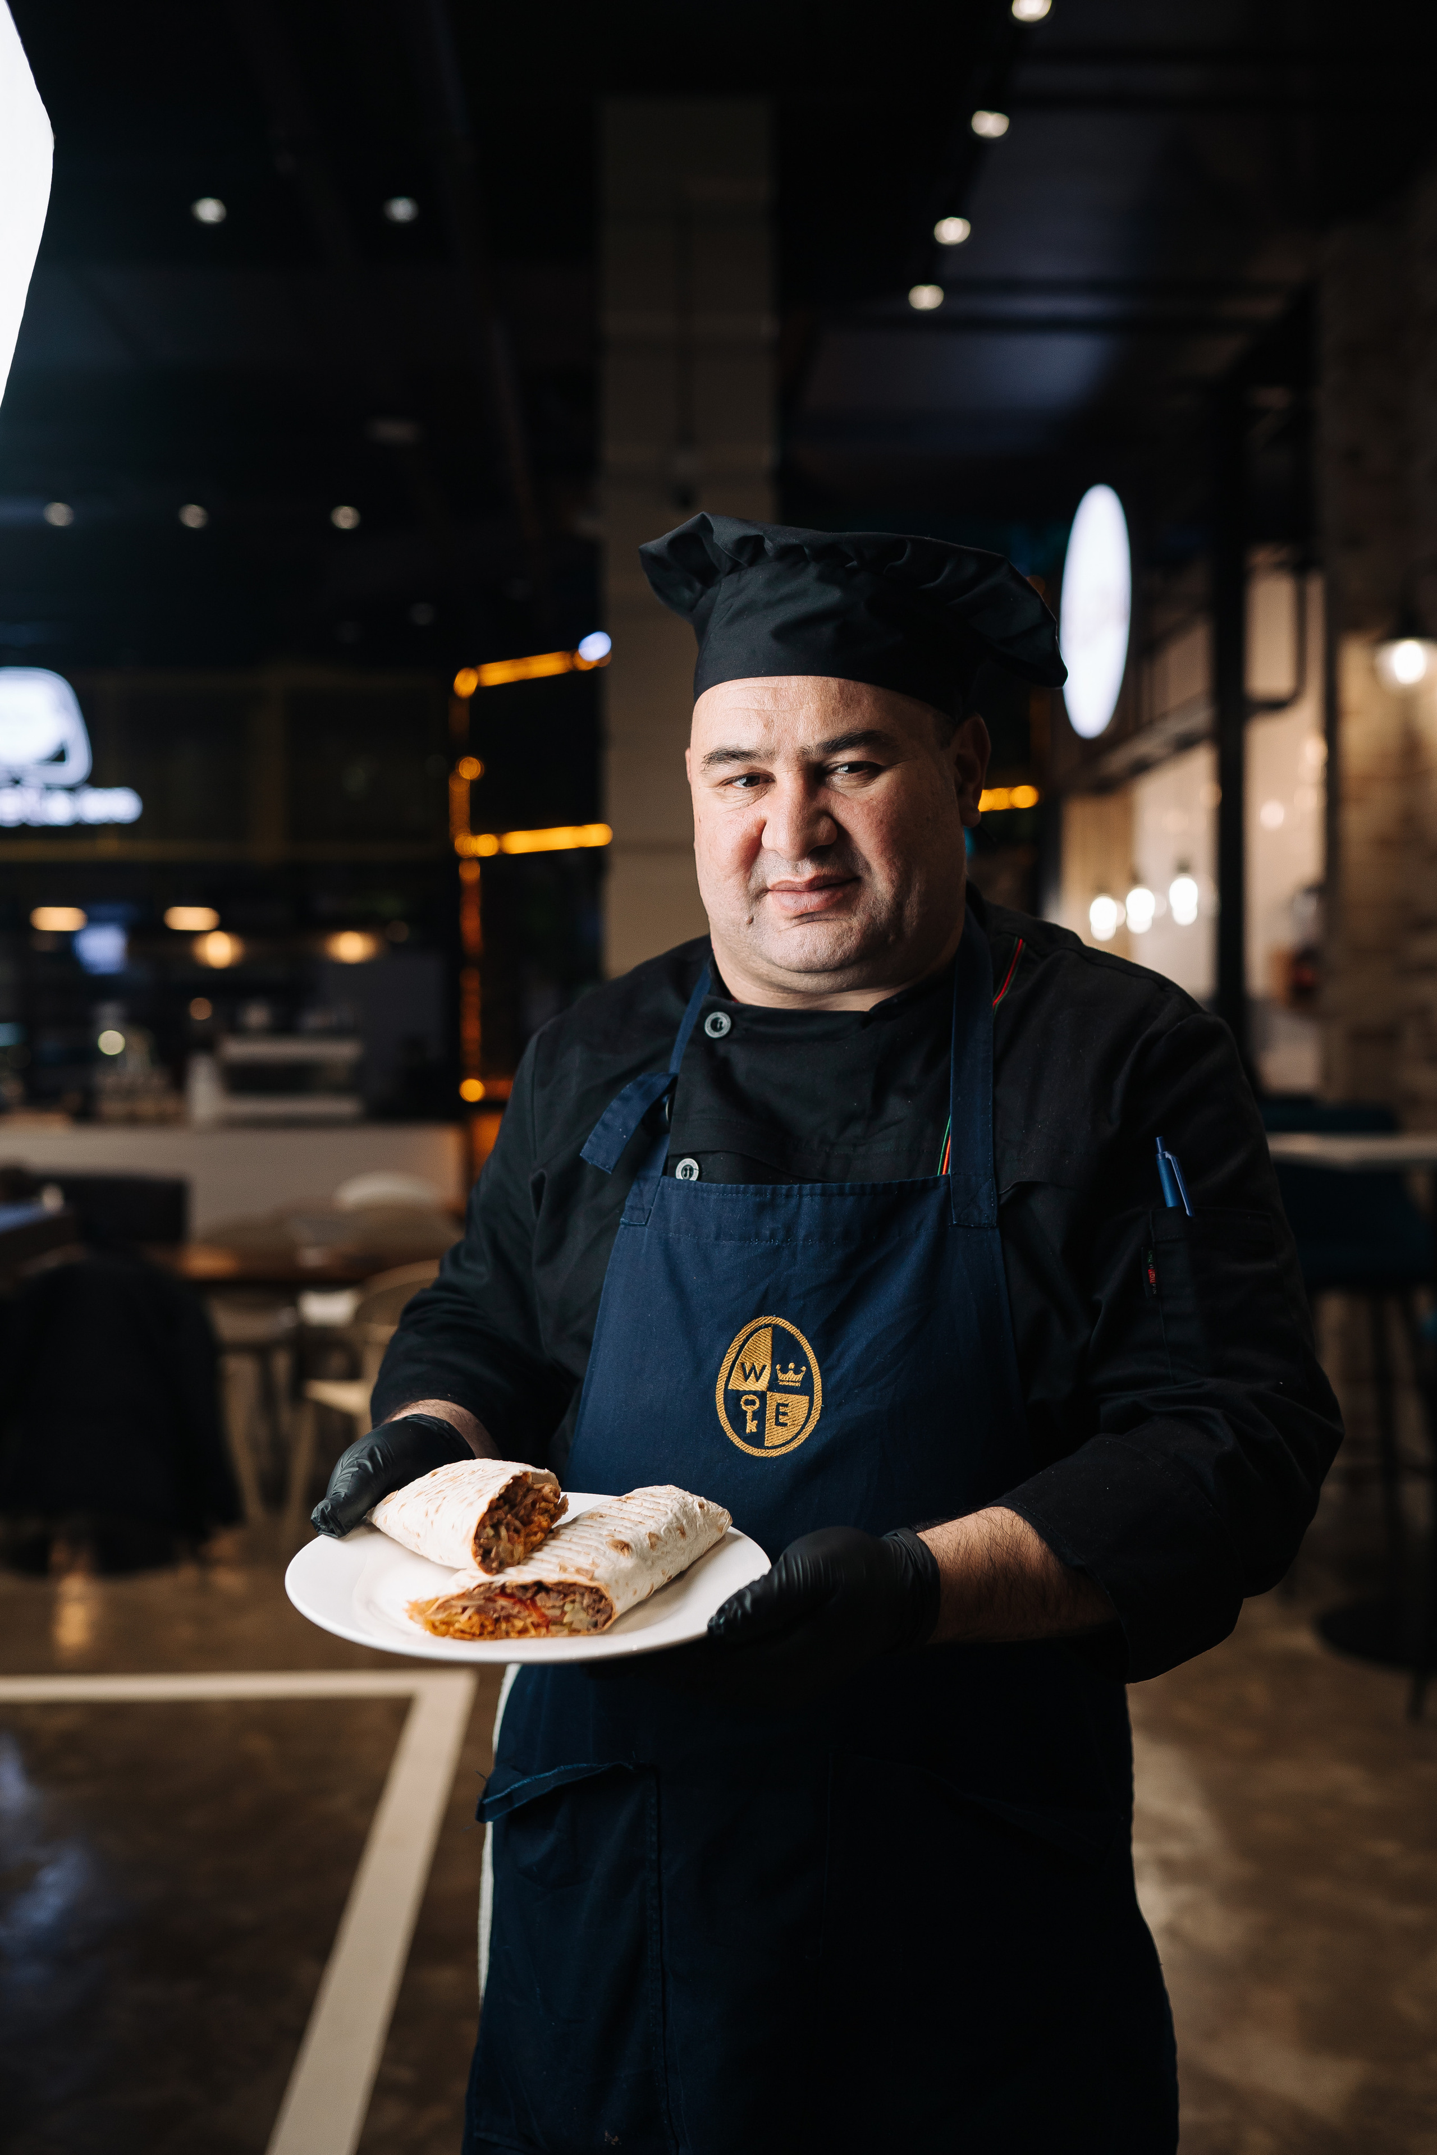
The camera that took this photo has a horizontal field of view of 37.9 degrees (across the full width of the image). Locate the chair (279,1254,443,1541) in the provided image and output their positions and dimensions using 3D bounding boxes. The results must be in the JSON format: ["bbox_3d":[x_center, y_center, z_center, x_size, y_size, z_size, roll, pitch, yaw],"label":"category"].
[{"bbox_3d":[-0.870,0.920,5.880,0.490,0.830,0.530,-1,1,-29],"label":"chair"}]

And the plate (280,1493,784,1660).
[{"bbox_3d":[-0.097,0.264,1.092,0.253,0.025,0.253,1,7,0],"label":"plate"}]

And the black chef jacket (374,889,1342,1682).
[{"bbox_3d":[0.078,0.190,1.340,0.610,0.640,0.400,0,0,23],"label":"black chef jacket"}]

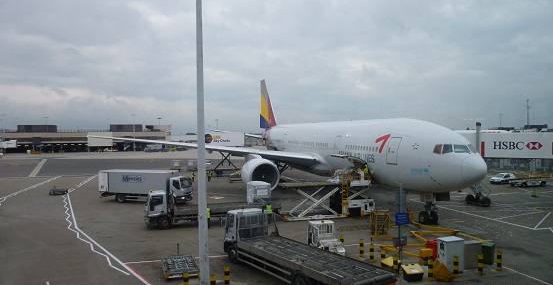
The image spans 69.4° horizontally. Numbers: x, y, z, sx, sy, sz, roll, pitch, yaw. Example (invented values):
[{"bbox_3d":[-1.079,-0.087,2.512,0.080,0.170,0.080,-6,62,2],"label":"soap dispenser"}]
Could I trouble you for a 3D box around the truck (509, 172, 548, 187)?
[{"bbox_3d":[32.413,4.827,51.421,6.100,1.600,1.900,-1,2,-15],"label":"truck"}]

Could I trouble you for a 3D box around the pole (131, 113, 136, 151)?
[{"bbox_3d":[-59.767,-4.072,166.568,2.100,15.500,1.300,-1,2,0],"label":"pole"}]

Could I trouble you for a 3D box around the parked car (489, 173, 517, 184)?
[{"bbox_3d":[30.940,4.817,54.669,4.200,1.480,1.700,-2,2,-36],"label":"parked car"}]

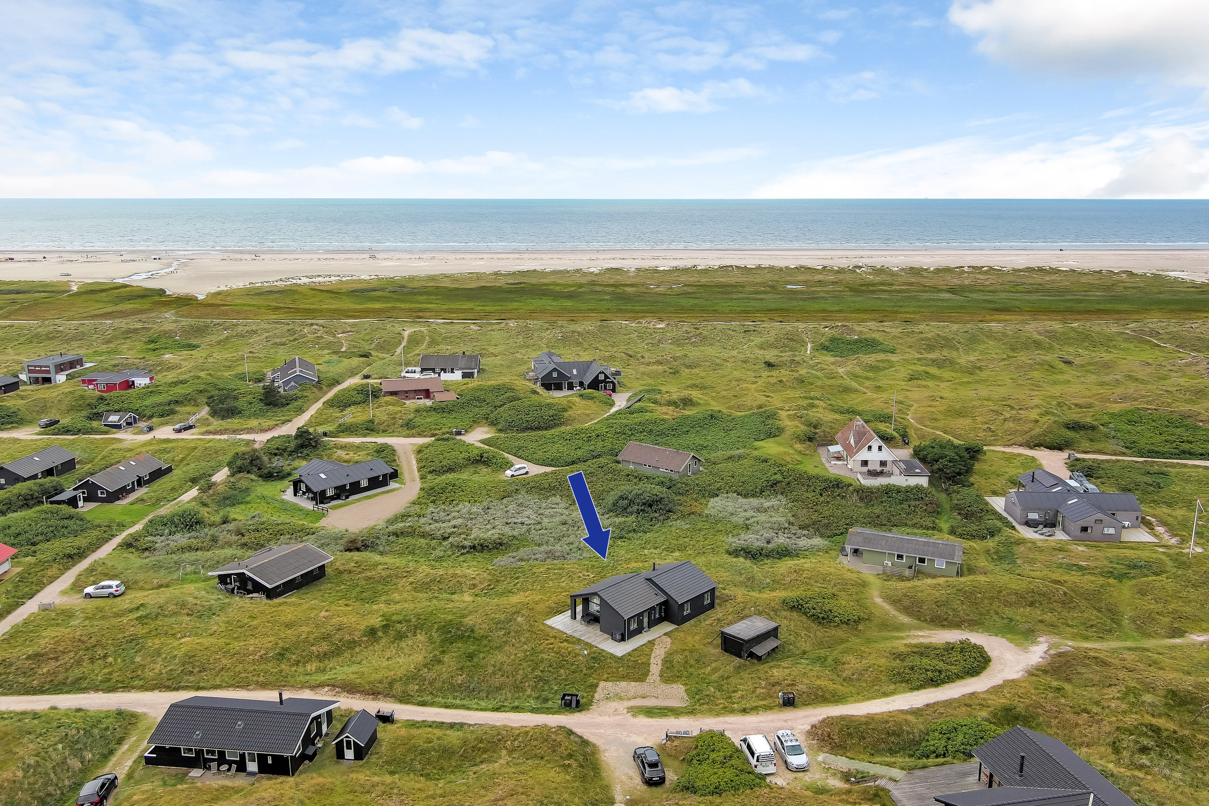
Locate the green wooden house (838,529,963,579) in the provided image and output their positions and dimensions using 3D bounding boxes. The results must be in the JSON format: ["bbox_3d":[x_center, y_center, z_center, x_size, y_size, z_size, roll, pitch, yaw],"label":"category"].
[{"bbox_3d":[39.400,19.020,127.510,14.400,3.300,7.700,5,13,22],"label":"green wooden house"}]

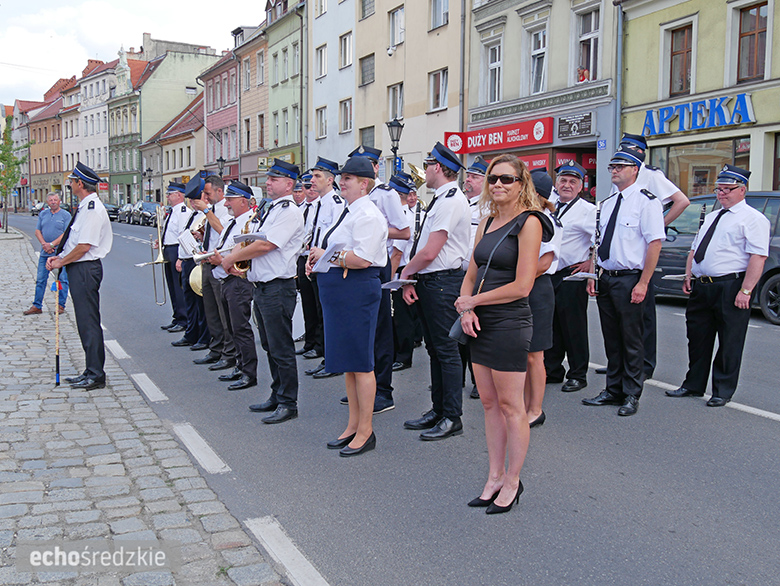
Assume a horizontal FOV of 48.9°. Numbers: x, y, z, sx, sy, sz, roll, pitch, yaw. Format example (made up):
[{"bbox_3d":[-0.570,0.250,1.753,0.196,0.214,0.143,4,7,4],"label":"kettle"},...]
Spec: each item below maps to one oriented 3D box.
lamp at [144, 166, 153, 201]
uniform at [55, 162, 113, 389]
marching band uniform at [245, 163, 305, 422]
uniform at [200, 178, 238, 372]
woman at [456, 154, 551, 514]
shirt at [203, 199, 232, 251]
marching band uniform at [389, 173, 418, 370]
[{"bbox_3d":[-18.013,-7.237,63.815,0.500,4.257,0.500,-2,6,-26],"label":"lamp"},{"bbox_3d":[-2.469,-0.149,6.968,0.480,1.807,0.530,-1,6,-18],"label":"uniform"},{"bbox_3d":[-0.818,-0.038,6.162,0.400,1.810,0.510,-1,5,-22],"label":"marching band uniform"},{"bbox_3d":[-1.611,-0.202,8.094,0.360,1.774,0.480,-2,6,-26],"label":"uniform"},{"bbox_3d":[0.528,0.192,4.155,0.360,1.700,0.460,-5,7,-44],"label":"woman"},{"bbox_3d":[-1.597,-0.582,7.980,0.360,0.620,0.500,-2,6,-28],"label":"shirt"},{"bbox_3d":[0.062,-0.200,7.885,0.420,1.784,0.520,-2,6,-29],"label":"marching band uniform"}]

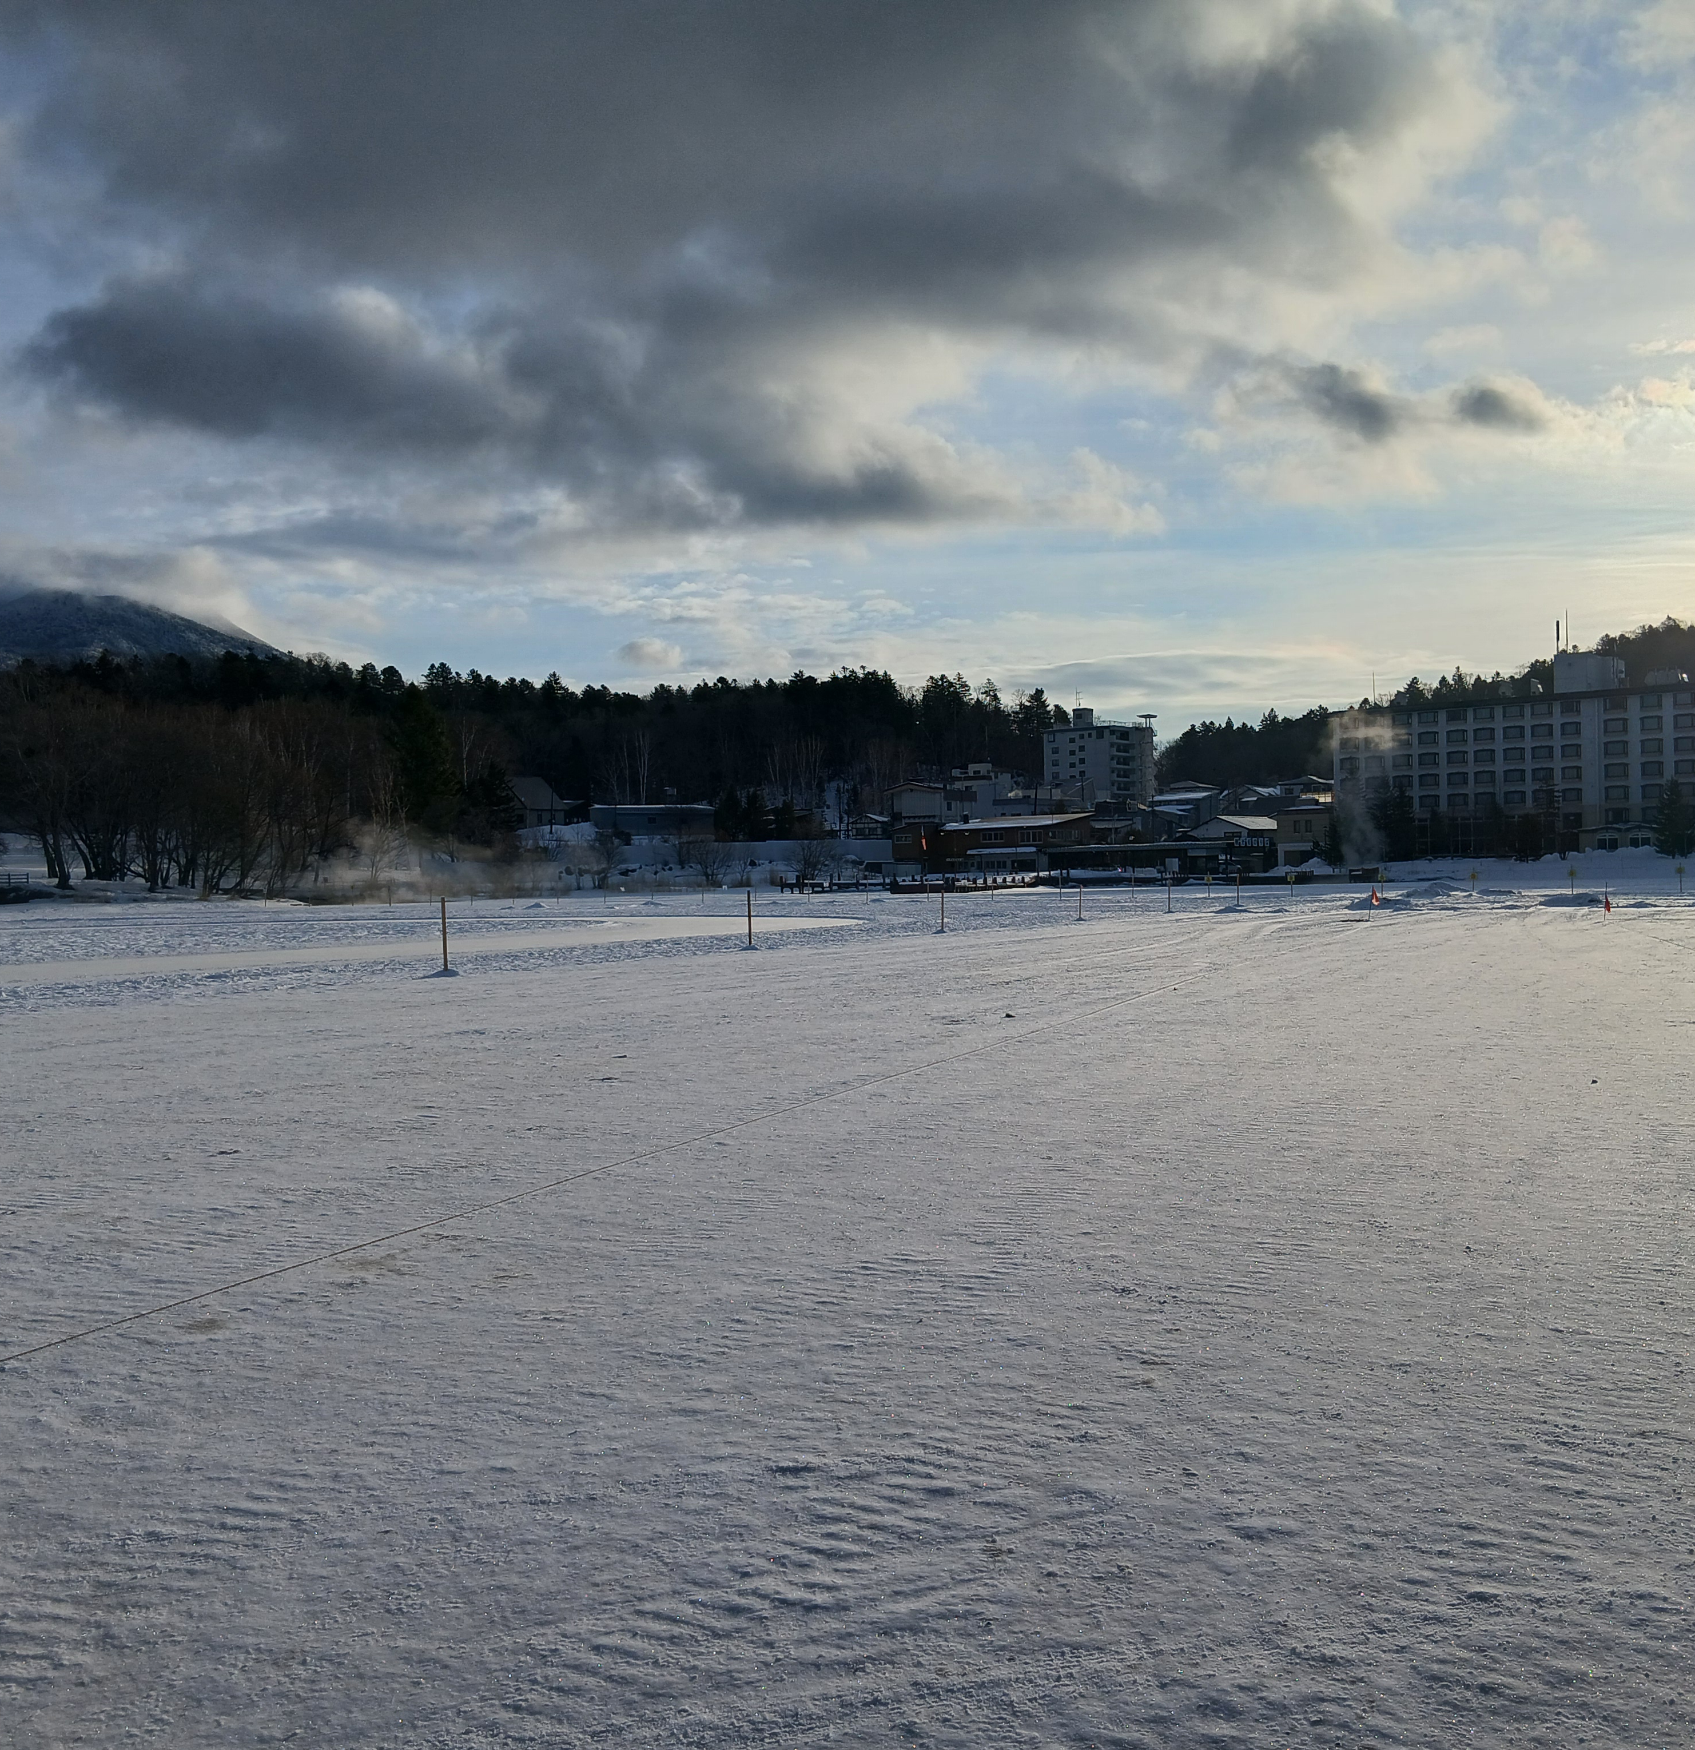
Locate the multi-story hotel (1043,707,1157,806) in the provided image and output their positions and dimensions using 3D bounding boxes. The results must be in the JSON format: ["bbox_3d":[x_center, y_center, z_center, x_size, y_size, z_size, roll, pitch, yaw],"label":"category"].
[{"bbox_3d":[59.500,-26.800,412.900,16.000,24.000,20.200,-1,0,-41],"label":"multi-story hotel"}]

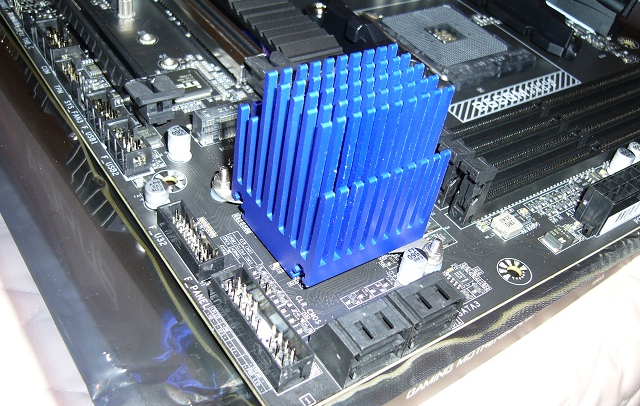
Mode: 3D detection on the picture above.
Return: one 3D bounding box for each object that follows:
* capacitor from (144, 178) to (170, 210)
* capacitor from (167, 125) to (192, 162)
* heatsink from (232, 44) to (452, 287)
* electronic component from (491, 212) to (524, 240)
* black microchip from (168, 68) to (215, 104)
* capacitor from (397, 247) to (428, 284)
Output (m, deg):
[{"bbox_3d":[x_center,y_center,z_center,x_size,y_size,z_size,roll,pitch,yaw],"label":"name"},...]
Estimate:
[{"bbox_3d":[-0.044,-0.002,0.175,0.006,0.005,0.006,6,41,-5],"label":"capacitor"},{"bbox_3d":[-0.041,-0.017,0.190,0.007,0.009,0.007,6,41,-5],"label":"capacitor"},{"bbox_3d":[0.005,-0.011,0.160,0.037,0.047,0.037,-20,49,-30],"label":"heatsink"},{"bbox_3d":[0.054,0.007,0.188,0.008,0.002,0.007,-20,49,-30],"label":"electronic component"},{"bbox_3d":[-0.046,-0.041,0.220,0.017,0.002,0.016,-20,49,-30],"label":"black microchip"},{"bbox_3d":[0.024,0.016,0.166,0.006,0.007,0.006,6,41,-5],"label":"capacitor"}]

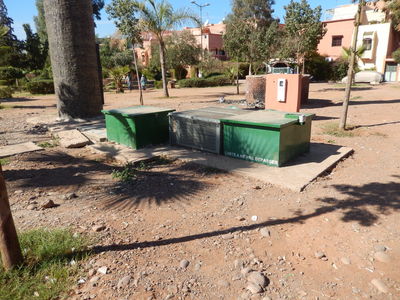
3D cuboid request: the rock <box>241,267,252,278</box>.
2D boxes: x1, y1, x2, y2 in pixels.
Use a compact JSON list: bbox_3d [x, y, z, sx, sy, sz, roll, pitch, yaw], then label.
[{"bbox_3d":[0.358,0.954,2.250,0.085,0.054,0.097,1,15,9],"label":"rock"}]

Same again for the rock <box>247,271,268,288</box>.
[{"bbox_3d":[0.406,0.918,2.046,0.140,0.084,0.132,3,15,12],"label":"rock"}]

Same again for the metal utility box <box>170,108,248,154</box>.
[{"bbox_3d":[0.327,-0.451,6.010,1.387,0.637,1.300,12,20,43],"label":"metal utility box"}]

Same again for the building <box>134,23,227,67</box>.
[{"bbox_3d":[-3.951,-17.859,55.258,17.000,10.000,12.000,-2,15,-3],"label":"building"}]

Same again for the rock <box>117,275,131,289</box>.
[{"bbox_3d":[-0.549,0.962,2.129,0.068,0.042,0.118,10,19,38],"label":"rock"}]

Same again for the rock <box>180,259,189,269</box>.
[{"bbox_3d":[-0.117,0.886,2.250,0.070,0.047,0.083,-1,15,-4],"label":"rock"}]

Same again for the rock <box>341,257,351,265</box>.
[{"bbox_3d":[1.154,0.872,2.275,0.067,0.040,0.062,8,17,29],"label":"rock"}]

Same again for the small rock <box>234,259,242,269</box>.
[{"bbox_3d":[0.299,0.886,2.246,0.061,0.043,0.080,2,15,8],"label":"small rock"}]

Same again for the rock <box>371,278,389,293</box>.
[{"bbox_3d":[1.243,0.942,2.000,0.070,0.047,0.113,-7,16,-23],"label":"rock"}]

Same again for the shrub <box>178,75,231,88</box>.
[{"bbox_3d":[0.760,-8.680,36.842,7.663,1.200,2.000,-7,15,-19],"label":"shrub"}]

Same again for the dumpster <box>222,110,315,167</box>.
[{"bbox_3d":[1.245,-0.256,5.286,1.184,0.685,1.253,12,20,42],"label":"dumpster"}]

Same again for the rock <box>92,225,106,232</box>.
[{"bbox_3d":[-1.024,0.802,2.953,0.131,0.069,0.097,-7,16,-21],"label":"rock"}]

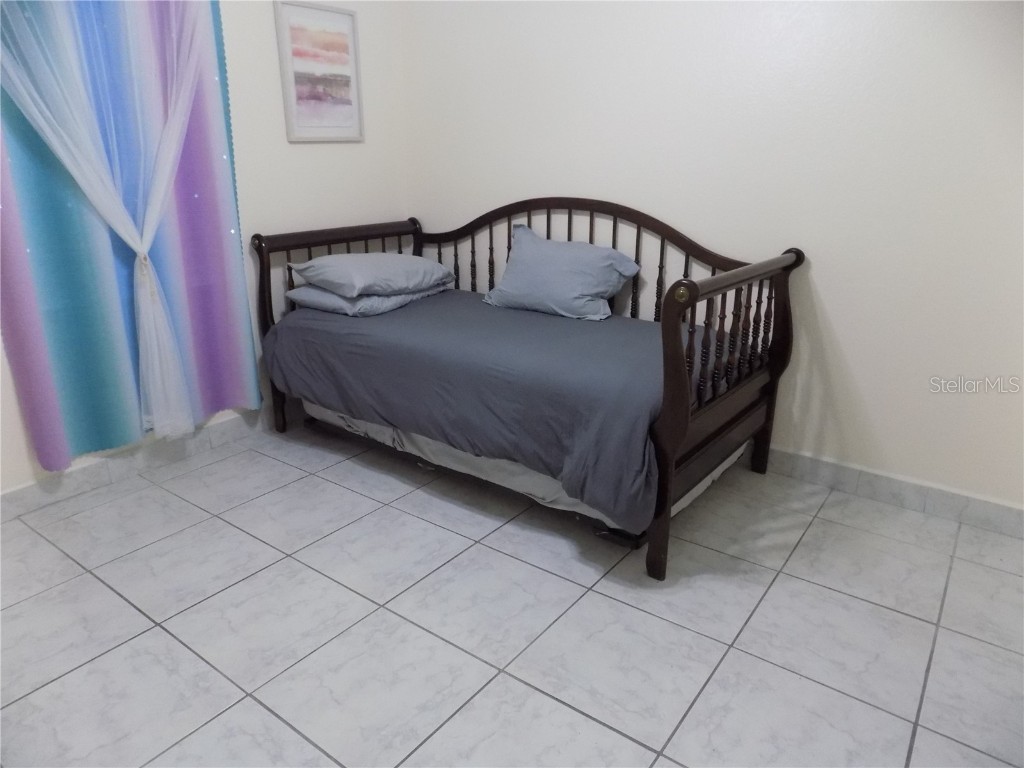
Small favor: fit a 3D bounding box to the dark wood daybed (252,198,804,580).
[{"bbox_3d":[-0.023,-0.218,2.989,2.145,1.123,1.015,14,22,35],"label":"dark wood daybed"}]

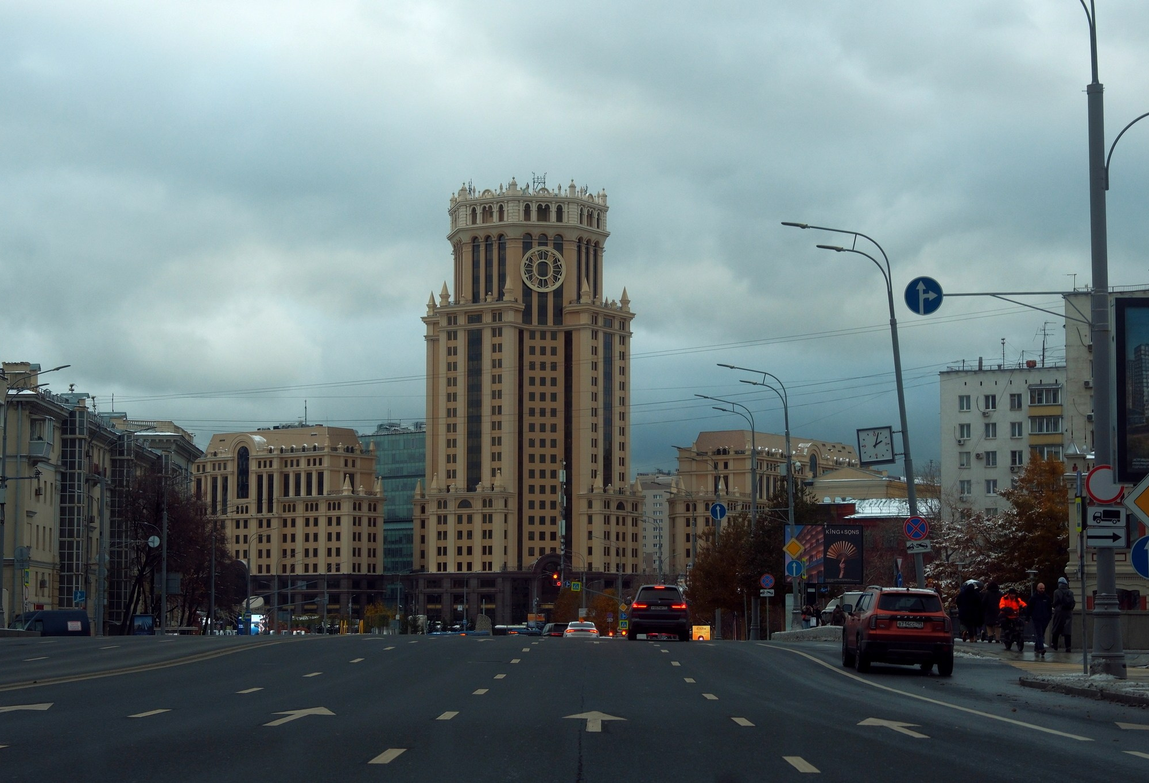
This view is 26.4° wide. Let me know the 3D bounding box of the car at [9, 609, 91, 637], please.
[{"bbox_3d":[-32.907,14.840,151.157,5.700,2.550,2.050,5,-6,-44],"label":"car"}]

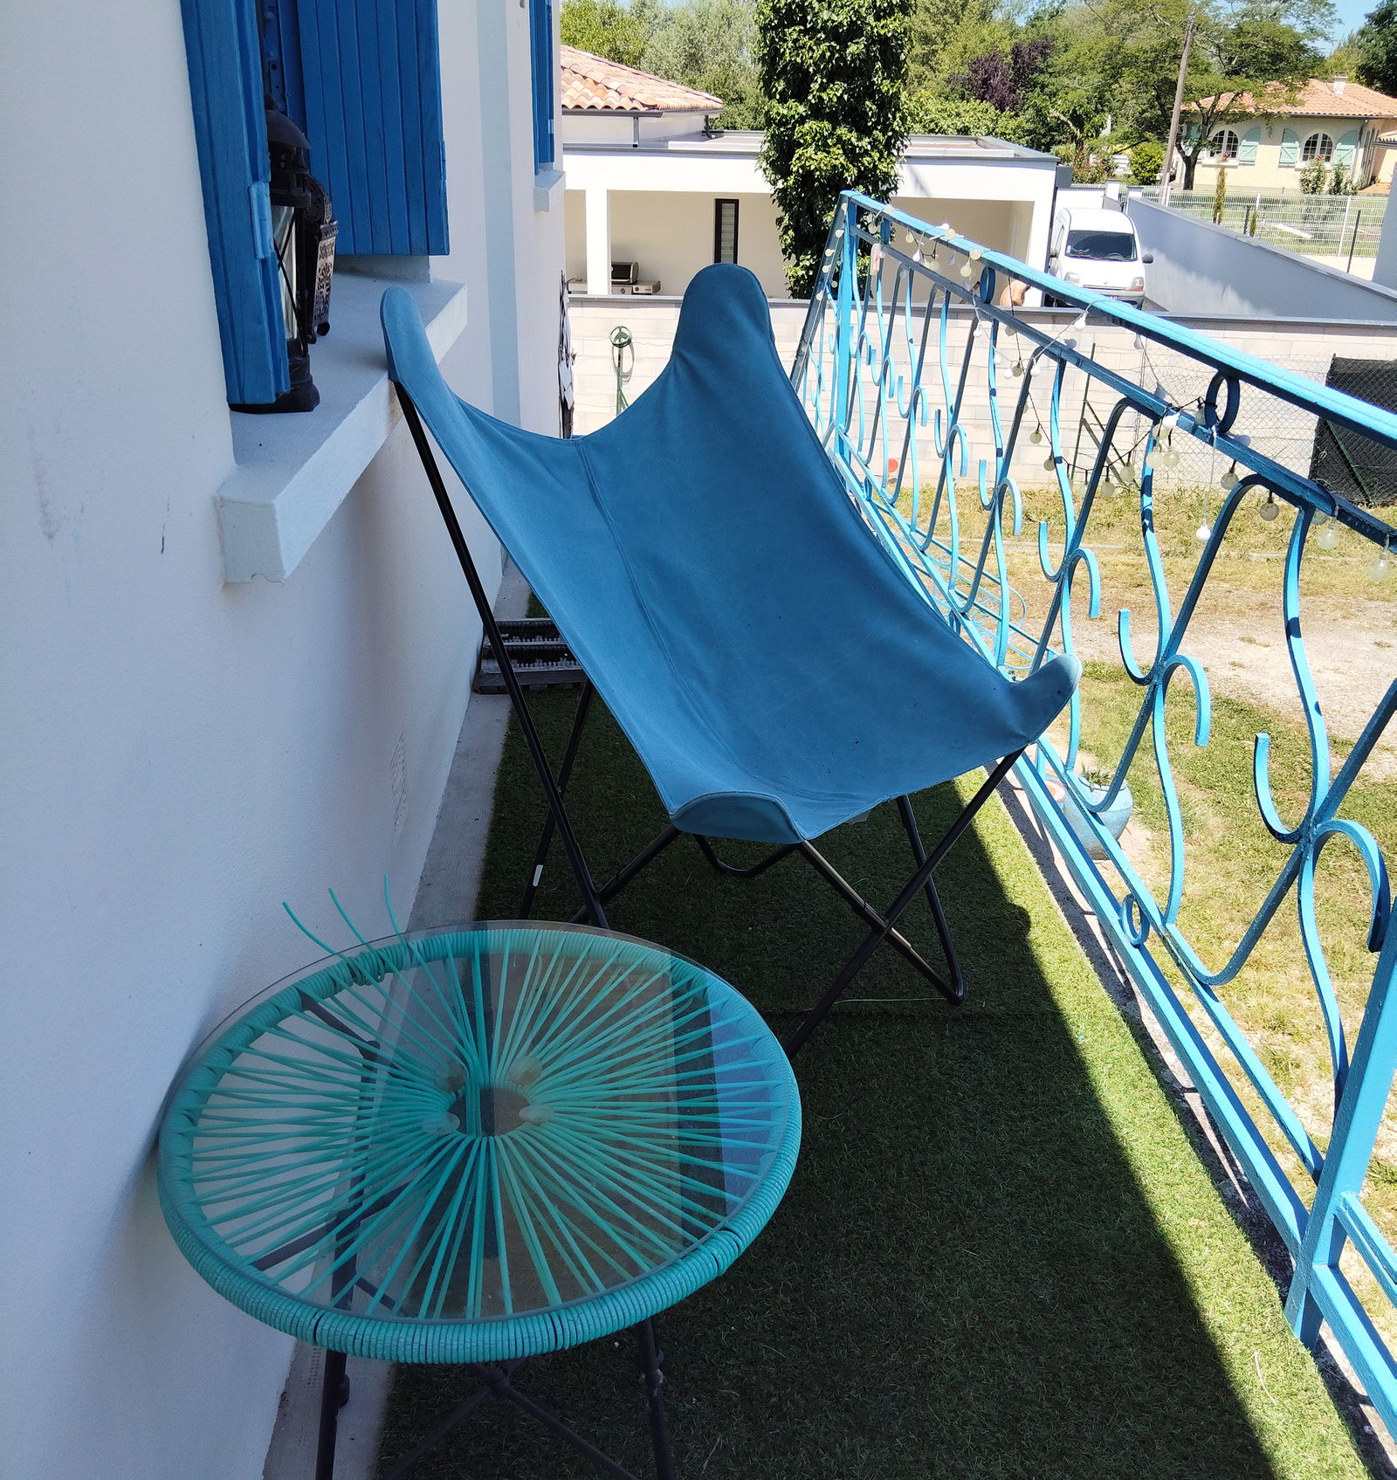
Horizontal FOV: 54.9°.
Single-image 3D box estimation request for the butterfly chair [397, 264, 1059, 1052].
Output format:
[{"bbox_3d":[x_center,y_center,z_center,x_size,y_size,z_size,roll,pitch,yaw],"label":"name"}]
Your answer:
[{"bbox_3d":[0.037,-0.068,1.795,0.656,0.996,0.720,-20,33,-38],"label":"butterfly chair"}]

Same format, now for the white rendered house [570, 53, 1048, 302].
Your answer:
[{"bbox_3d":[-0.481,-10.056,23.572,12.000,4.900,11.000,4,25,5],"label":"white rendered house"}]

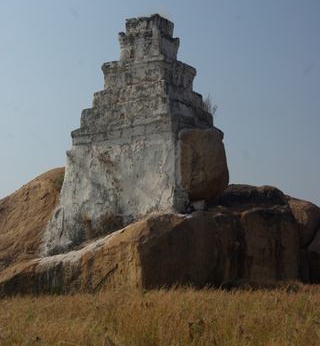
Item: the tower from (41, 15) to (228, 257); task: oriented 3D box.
[{"bbox_3d":[-0.657,-1.022,23.452,4.400,7.350,3.530,-4,-8,31],"label":"tower"}]

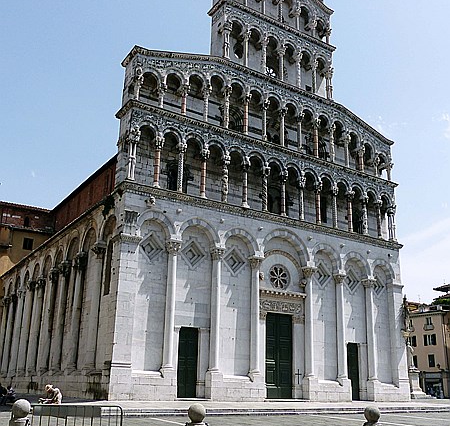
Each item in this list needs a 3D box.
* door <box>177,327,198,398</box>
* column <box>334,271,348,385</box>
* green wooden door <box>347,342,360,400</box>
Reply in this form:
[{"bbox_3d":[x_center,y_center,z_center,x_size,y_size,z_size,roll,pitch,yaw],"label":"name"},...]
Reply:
[{"bbox_3d":[-2.163,9.088,31.528,1.344,4.036,0.150,13,-22,-30],"label":"door"},{"bbox_3d":[8.576,8.259,38.289,0.680,7.574,0.680,2,-19,1],"label":"column"},{"bbox_3d":[9.386,11.655,38.295,1.344,3.972,0.150,13,-22,-30],"label":"green wooden door"}]

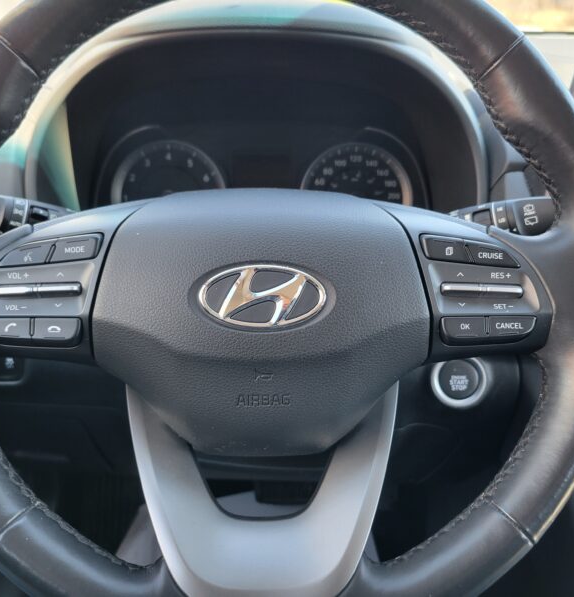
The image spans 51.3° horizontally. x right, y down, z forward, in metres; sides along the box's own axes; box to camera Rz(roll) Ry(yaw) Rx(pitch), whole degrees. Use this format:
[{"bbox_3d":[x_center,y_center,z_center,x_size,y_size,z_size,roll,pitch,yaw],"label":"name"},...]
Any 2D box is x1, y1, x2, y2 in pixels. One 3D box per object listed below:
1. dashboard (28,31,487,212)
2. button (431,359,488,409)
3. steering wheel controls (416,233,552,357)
[{"bbox_3d":[-0.020,-0.112,0.455,0.315,0.142,0.100,0,2,-1],"label":"dashboard"},{"bbox_3d":[0.124,0.060,0.430,0.039,0.037,0.015,0,-1,5],"label":"button"},{"bbox_3d":[0.099,-0.001,0.300,0.064,0.061,0.025,0,-6,2],"label":"steering wheel controls"}]

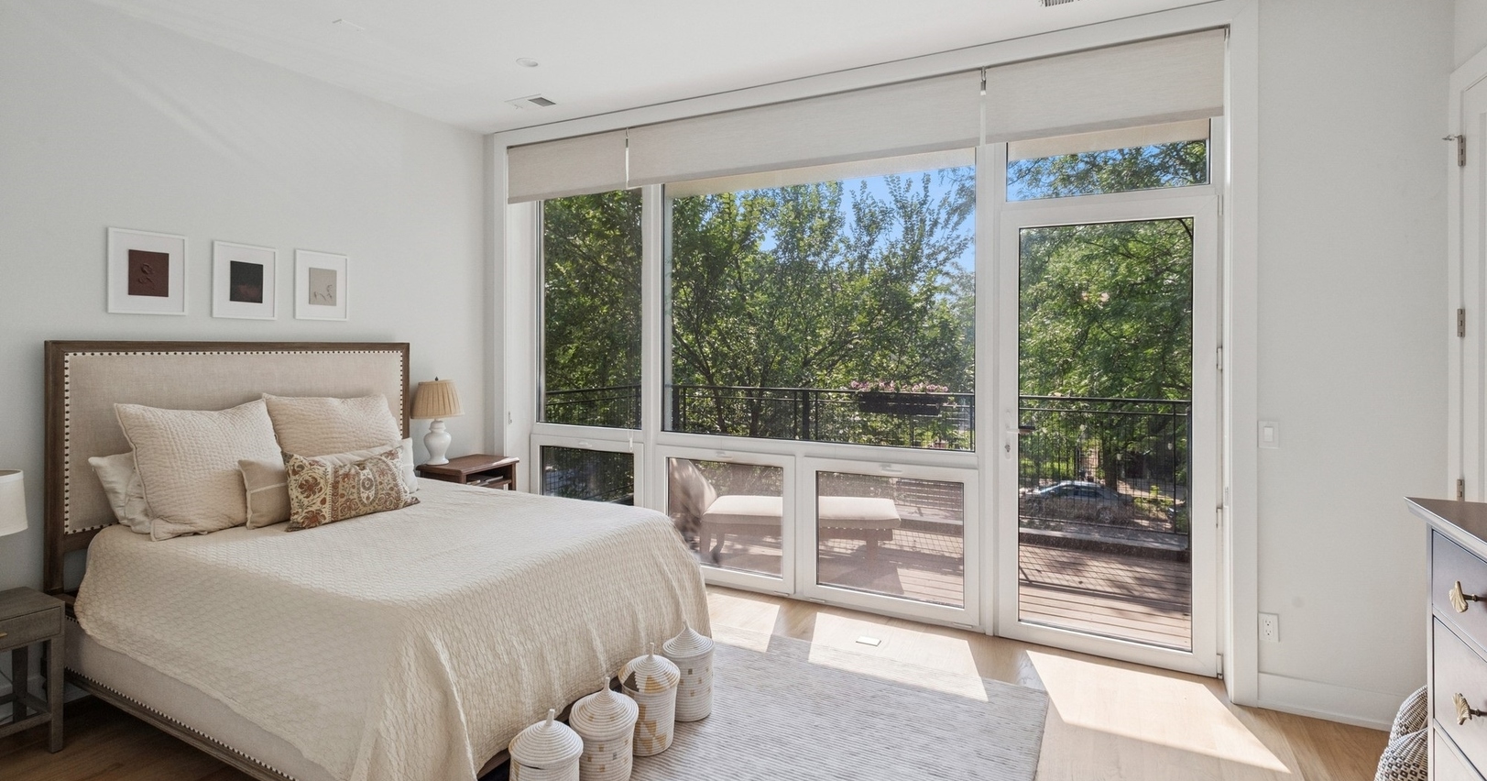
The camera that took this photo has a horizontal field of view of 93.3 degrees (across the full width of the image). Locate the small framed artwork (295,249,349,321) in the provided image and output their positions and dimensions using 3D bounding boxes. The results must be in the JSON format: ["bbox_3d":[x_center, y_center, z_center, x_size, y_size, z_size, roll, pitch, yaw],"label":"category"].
[{"bbox_3d":[-2.290,-0.566,3.832,0.030,0.368,0.294,1,3,28],"label":"small framed artwork"}]

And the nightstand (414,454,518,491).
[{"bbox_3d":[-1.708,0.812,4.396,0.420,0.710,0.460,1,3,28],"label":"nightstand"}]

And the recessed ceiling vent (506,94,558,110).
[{"bbox_3d":[-1.280,-1.732,4.235,0.295,0.025,0.175,1,3,28],"label":"recessed ceiling vent"}]

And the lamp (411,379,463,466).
[{"bbox_3d":[-1.900,0.191,4.350,0.320,0.540,0.320,1,3,28],"label":"lamp"}]

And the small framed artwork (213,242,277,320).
[{"bbox_3d":[-2.468,-0.543,3.492,0.030,0.368,0.294,1,3,28],"label":"small framed artwork"}]

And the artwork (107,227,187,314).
[{"bbox_3d":[-2.652,-0.521,3.140,0.030,0.368,0.294,1,3,28],"label":"artwork"}]

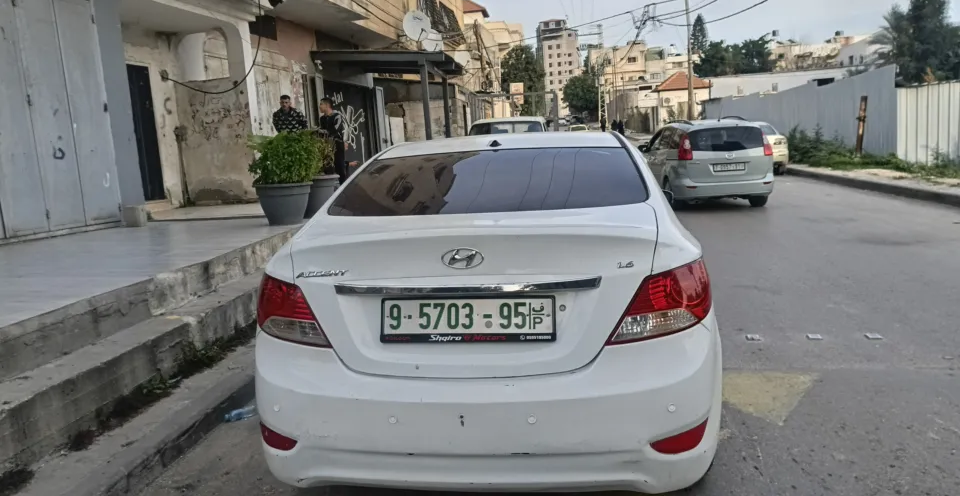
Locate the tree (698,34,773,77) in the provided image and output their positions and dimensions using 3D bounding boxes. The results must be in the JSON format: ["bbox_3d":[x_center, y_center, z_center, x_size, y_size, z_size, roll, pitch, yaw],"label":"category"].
[{"bbox_3d":[28.790,-20.113,75.000,8.500,7.800,6.500,-4,8,0],"label":"tree"}]

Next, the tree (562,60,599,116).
[{"bbox_3d":[12.200,-19.050,80.000,4.400,7.200,4.400,-4,8,0],"label":"tree"}]

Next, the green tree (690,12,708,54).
[{"bbox_3d":[28.159,-23.561,85.000,2.700,12.500,2.700,-4,8,0],"label":"green tree"}]

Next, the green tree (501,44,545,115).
[{"bbox_3d":[3.320,-12.773,52.000,3.500,6.400,3.500,-4,8,0],"label":"green tree"}]

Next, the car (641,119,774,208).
[{"bbox_3d":[4.400,-1.760,13.480,1.760,1.640,4.500,-3,9,5],"label":"car"}]

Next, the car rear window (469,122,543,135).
[{"bbox_3d":[0.504,-2.062,12.200,1.400,0.500,0.150,-2,8,8],"label":"car rear window"}]

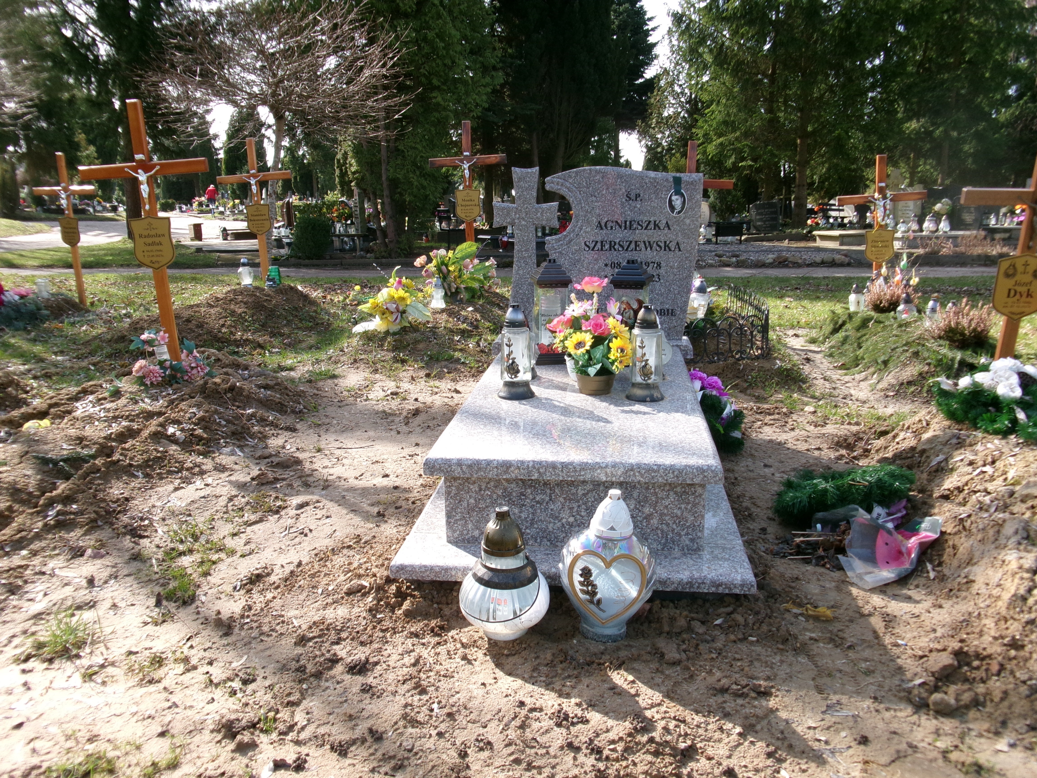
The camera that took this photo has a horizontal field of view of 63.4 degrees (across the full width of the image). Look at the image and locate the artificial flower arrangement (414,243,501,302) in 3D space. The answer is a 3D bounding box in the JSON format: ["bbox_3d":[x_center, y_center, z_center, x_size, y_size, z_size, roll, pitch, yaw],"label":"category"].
[{"bbox_3d":[-0.469,-0.886,6.350,0.600,0.400,0.420,-2,13,-4],"label":"artificial flower arrangement"}]

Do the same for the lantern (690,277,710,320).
[{"bbox_3d":[1.243,-0.604,5.716,0.160,0.299,0.160,2,14,12],"label":"lantern"}]

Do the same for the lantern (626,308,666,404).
[{"bbox_3d":[0.438,-0.123,2.854,0.131,0.314,0.131,2,14,12],"label":"lantern"}]

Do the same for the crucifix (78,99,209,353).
[{"bbox_3d":[-1.851,-0.773,4.277,0.692,1.332,0.080,-2,13,8],"label":"crucifix"}]

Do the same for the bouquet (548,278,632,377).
[{"bbox_3d":[0.253,-0.205,2.958,0.295,0.363,0.240,1,14,7],"label":"bouquet"}]

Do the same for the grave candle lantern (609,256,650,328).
[{"bbox_3d":[0.452,-0.309,3.386,0.139,0.425,0.139,4,14,17],"label":"grave candle lantern"}]

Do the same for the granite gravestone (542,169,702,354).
[{"bbox_3d":[0.468,-0.607,3.809,0.689,0.773,0.080,1,14,7],"label":"granite gravestone"}]

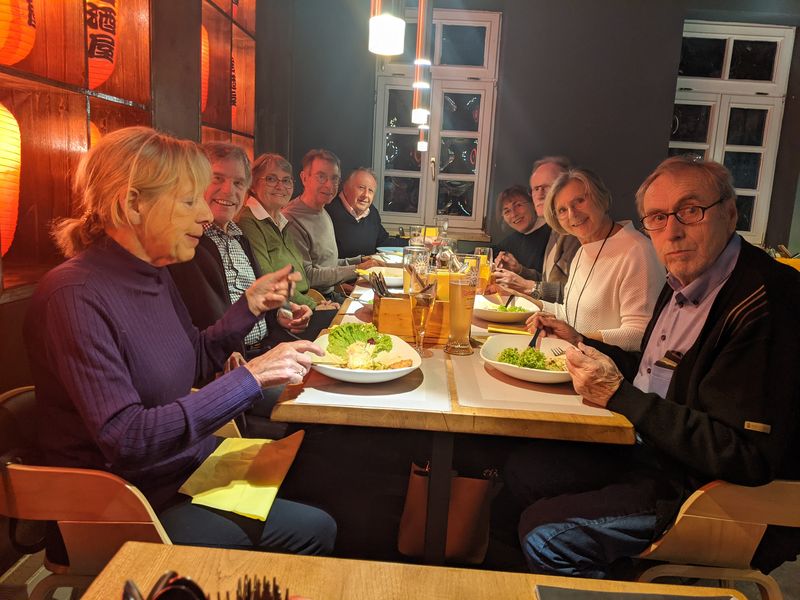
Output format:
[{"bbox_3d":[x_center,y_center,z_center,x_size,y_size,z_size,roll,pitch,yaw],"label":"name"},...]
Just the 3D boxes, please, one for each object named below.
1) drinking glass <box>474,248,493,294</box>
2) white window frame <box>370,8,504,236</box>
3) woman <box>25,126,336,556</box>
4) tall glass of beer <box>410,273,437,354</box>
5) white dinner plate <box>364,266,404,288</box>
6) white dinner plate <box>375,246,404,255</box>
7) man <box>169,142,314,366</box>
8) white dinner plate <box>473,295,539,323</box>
[{"bbox_3d":[0.343,-0.121,2.547,0.073,0.183,0.073,3,10,0],"label":"drinking glass"},{"bbox_3d":[0.246,-1.287,4.564,0.878,1.544,0.120,3,10,0],"label":"white window frame"},{"bbox_3d":[-0.448,0.290,1.273,0.700,1.240,0.520,1,10,-13],"label":"woman"},{"bbox_3d":[0.060,0.035,1.558,0.064,0.194,0.064,3,10,0],"label":"tall glass of beer"},{"bbox_3d":[-0.021,-0.091,2.655,0.260,0.050,0.260,3,10,-1],"label":"white dinner plate"},{"bbox_3d":[-0.016,-0.308,3.906,0.260,0.040,0.260,3,10,-1],"label":"white dinner plate"},{"bbox_3d":[-0.432,0.152,1.939,0.740,1.280,0.550,9,12,30],"label":"man"},{"bbox_3d":[0.331,0.030,2.075,0.260,0.050,0.260,3,10,0],"label":"white dinner plate"}]

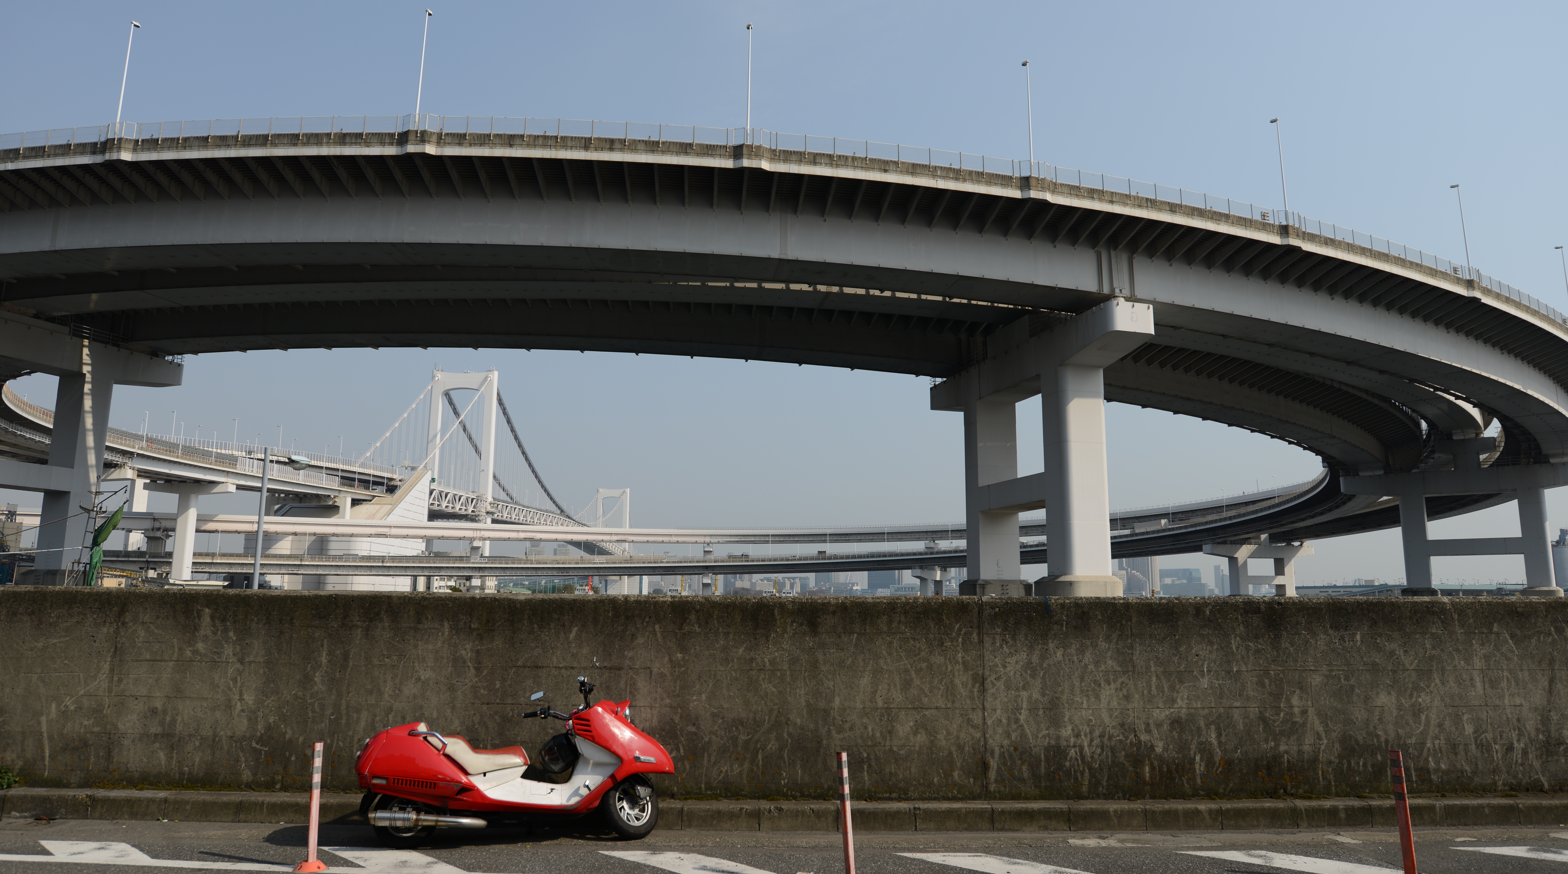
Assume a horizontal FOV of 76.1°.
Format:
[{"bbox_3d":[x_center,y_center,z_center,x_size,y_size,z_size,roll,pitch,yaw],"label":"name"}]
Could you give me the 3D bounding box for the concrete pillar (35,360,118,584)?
[{"bbox_3d":[-61.452,3.957,86.807,3.100,18.380,2.650,-3,-10,18],"label":"concrete pillar"}]

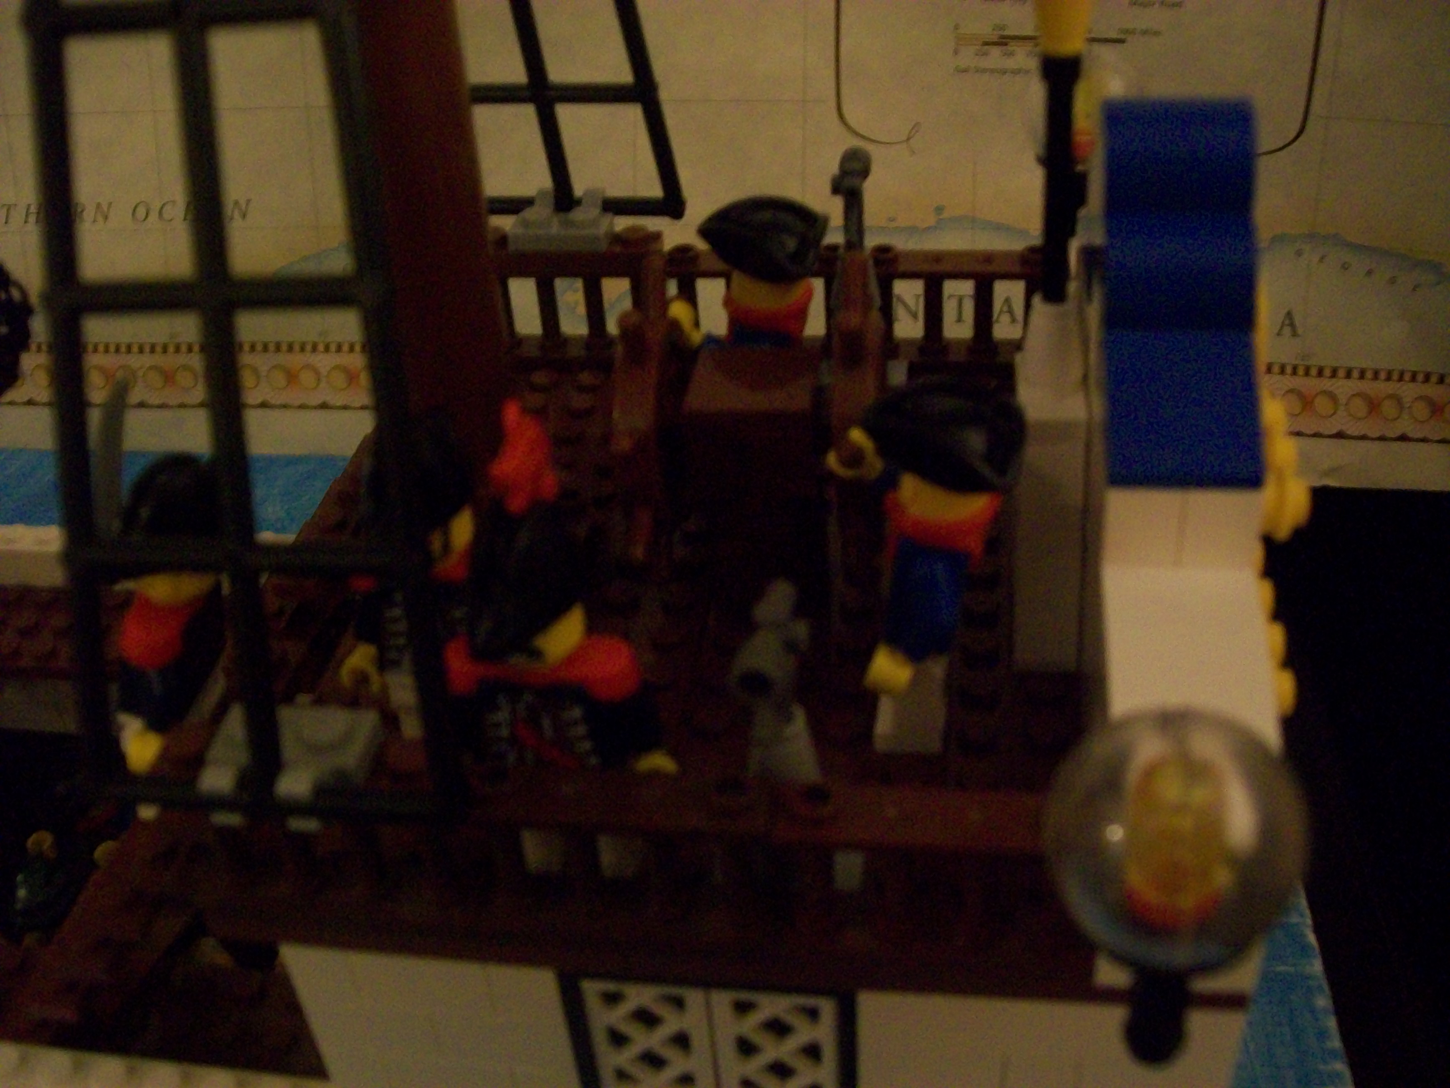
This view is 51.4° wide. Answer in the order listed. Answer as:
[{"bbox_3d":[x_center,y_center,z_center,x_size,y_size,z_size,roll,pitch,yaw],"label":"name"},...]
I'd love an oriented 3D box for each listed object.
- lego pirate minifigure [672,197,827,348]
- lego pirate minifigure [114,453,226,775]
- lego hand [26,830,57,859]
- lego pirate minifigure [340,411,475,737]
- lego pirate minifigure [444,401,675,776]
[{"bbox_3d":[0.005,-0.029,0.218,0.021,0.046,0.023,-9,37,-5],"label":"lego pirate minifigure"},{"bbox_3d":[-0.062,0.011,0.172,0.017,0.049,0.023,23,39,13],"label":"lego pirate minifigure"},{"bbox_3d":[-0.110,0.048,0.243,0.005,0.005,0.005,12,40,22],"label":"lego hand"},{"bbox_3d":[-0.032,0.006,0.173,0.024,0.049,0.016,1,37,9],"label":"lego pirate minifigure"},{"bbox_3d":[-0.018,0.011,0.155,0.024,0.059,0.017,1,37,9],"label":"lego pirate minifigure"}]

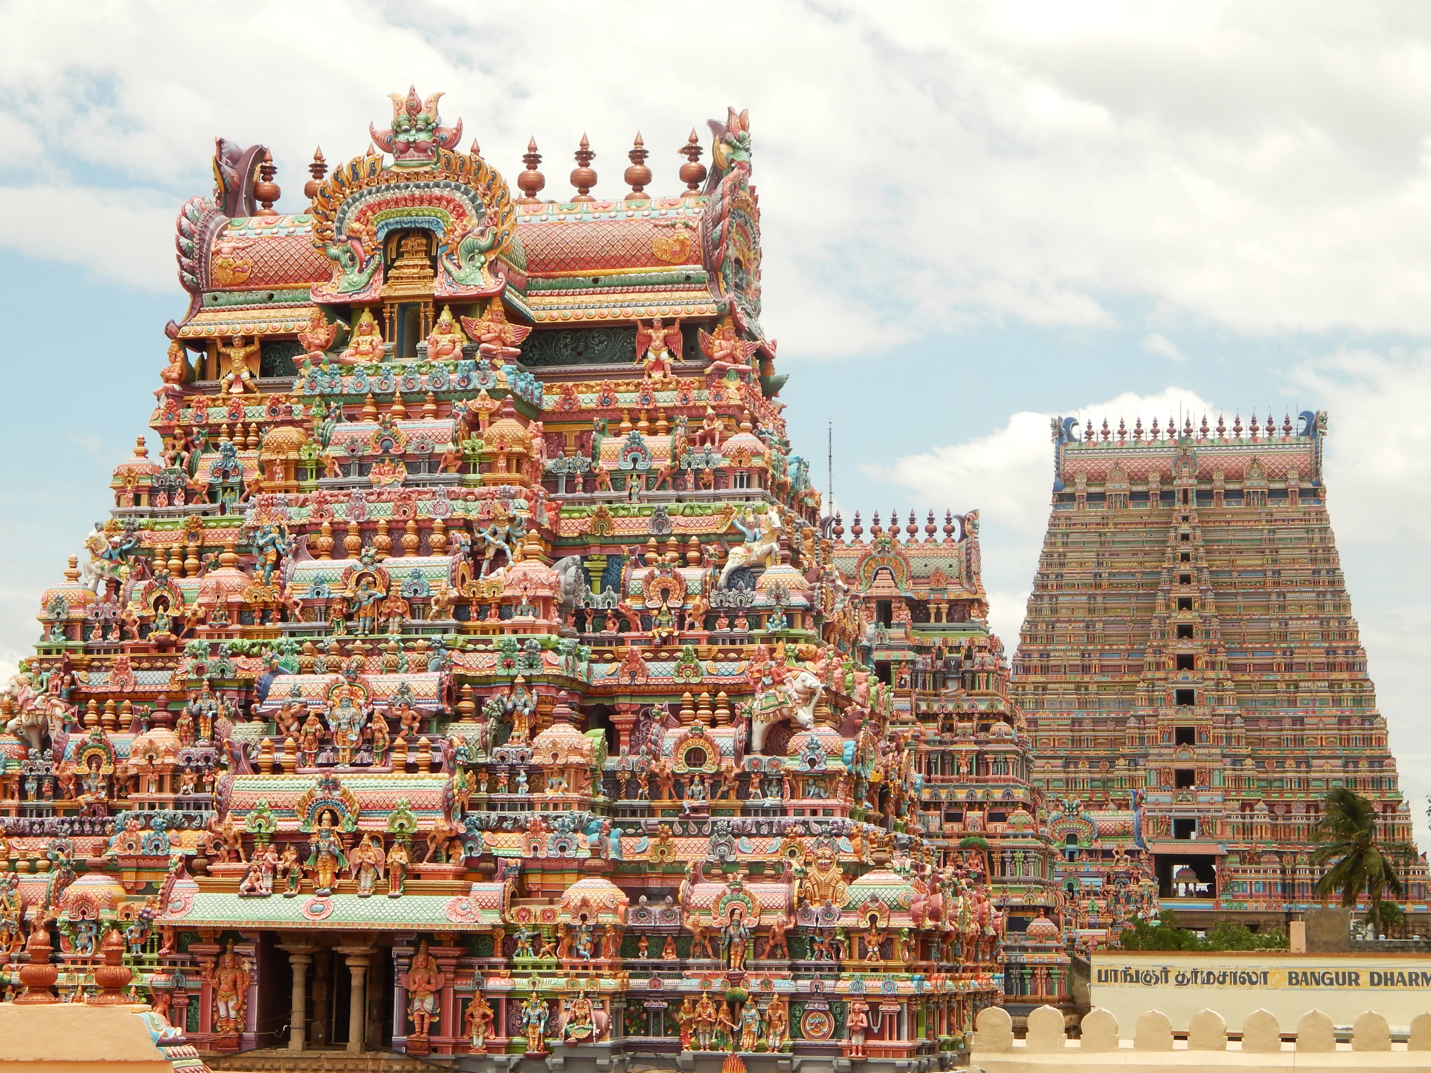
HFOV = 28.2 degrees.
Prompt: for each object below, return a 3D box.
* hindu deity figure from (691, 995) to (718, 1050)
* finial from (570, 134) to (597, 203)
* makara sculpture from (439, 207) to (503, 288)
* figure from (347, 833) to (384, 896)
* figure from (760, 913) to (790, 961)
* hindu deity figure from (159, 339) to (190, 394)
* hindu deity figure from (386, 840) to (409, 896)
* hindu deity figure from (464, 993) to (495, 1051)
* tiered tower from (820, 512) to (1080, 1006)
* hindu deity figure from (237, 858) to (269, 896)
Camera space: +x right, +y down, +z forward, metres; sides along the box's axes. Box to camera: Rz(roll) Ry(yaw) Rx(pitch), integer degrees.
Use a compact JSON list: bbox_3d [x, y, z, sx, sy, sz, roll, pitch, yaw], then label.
[{"bbox_3d":[-0.200,9.188,54.033,0.426,1.096,0.360,-1,-9,13],"label":"hindu deity figure"},{"bbox_3d":[-2.958,-8.225,63.685,0.599,1.635,0.599,1,-8,0],"label":"finial"},{"bbox_3d":[-5.130,-6.106,60.066,1.285,1.628,0.400,-1,-9,13],"label":"makara sculpture"},{"bbox_3d":[-7.345,6.899,59.869,0.751,1.338,0.450,-1,-9,11],"label":"figure"},{"bbox_3d":[1.184,8.041,57.317,0.634,0.904,0.500,-1,-9,13],"label":"figure"},{"bbox_3d":[-12.060,-3.747,63.571,0.518,1.199,0.627,6,-10,-32],"label":"hindu deity figure"},{"bbox_3d":[-6.672,6.942,59.734,0.477,1.217,0.420,-1,-9,11],"label":"hindu deity figure"},{"bbox_3d":[-4.409,9.090,53.459,0.473,1.084,0.360,-1,-9,13],"label":"hindu deity figure"},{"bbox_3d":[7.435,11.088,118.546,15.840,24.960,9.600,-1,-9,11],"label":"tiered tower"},{"bbox_3d":[-8.860,6.547,54.676,0.443,0.707,0.420,-1,-9,13],"label":"hindu deity figure"}]

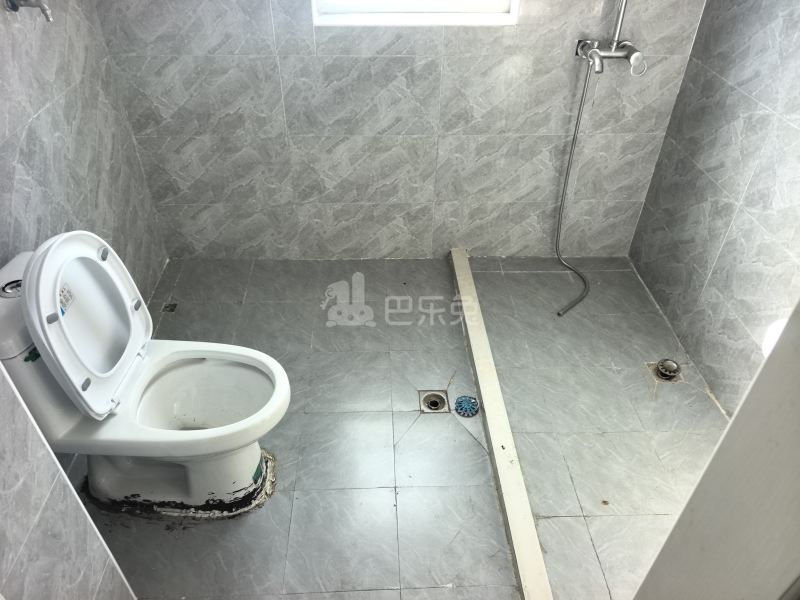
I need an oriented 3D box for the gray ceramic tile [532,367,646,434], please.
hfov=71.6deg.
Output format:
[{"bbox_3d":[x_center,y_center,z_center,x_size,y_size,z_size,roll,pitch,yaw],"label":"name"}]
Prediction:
[{"bbox_3d":[0.664,0.350,1.965,0.300,0.010,0.300,-1,39,-3],"label":"gray ceramic tile"}]

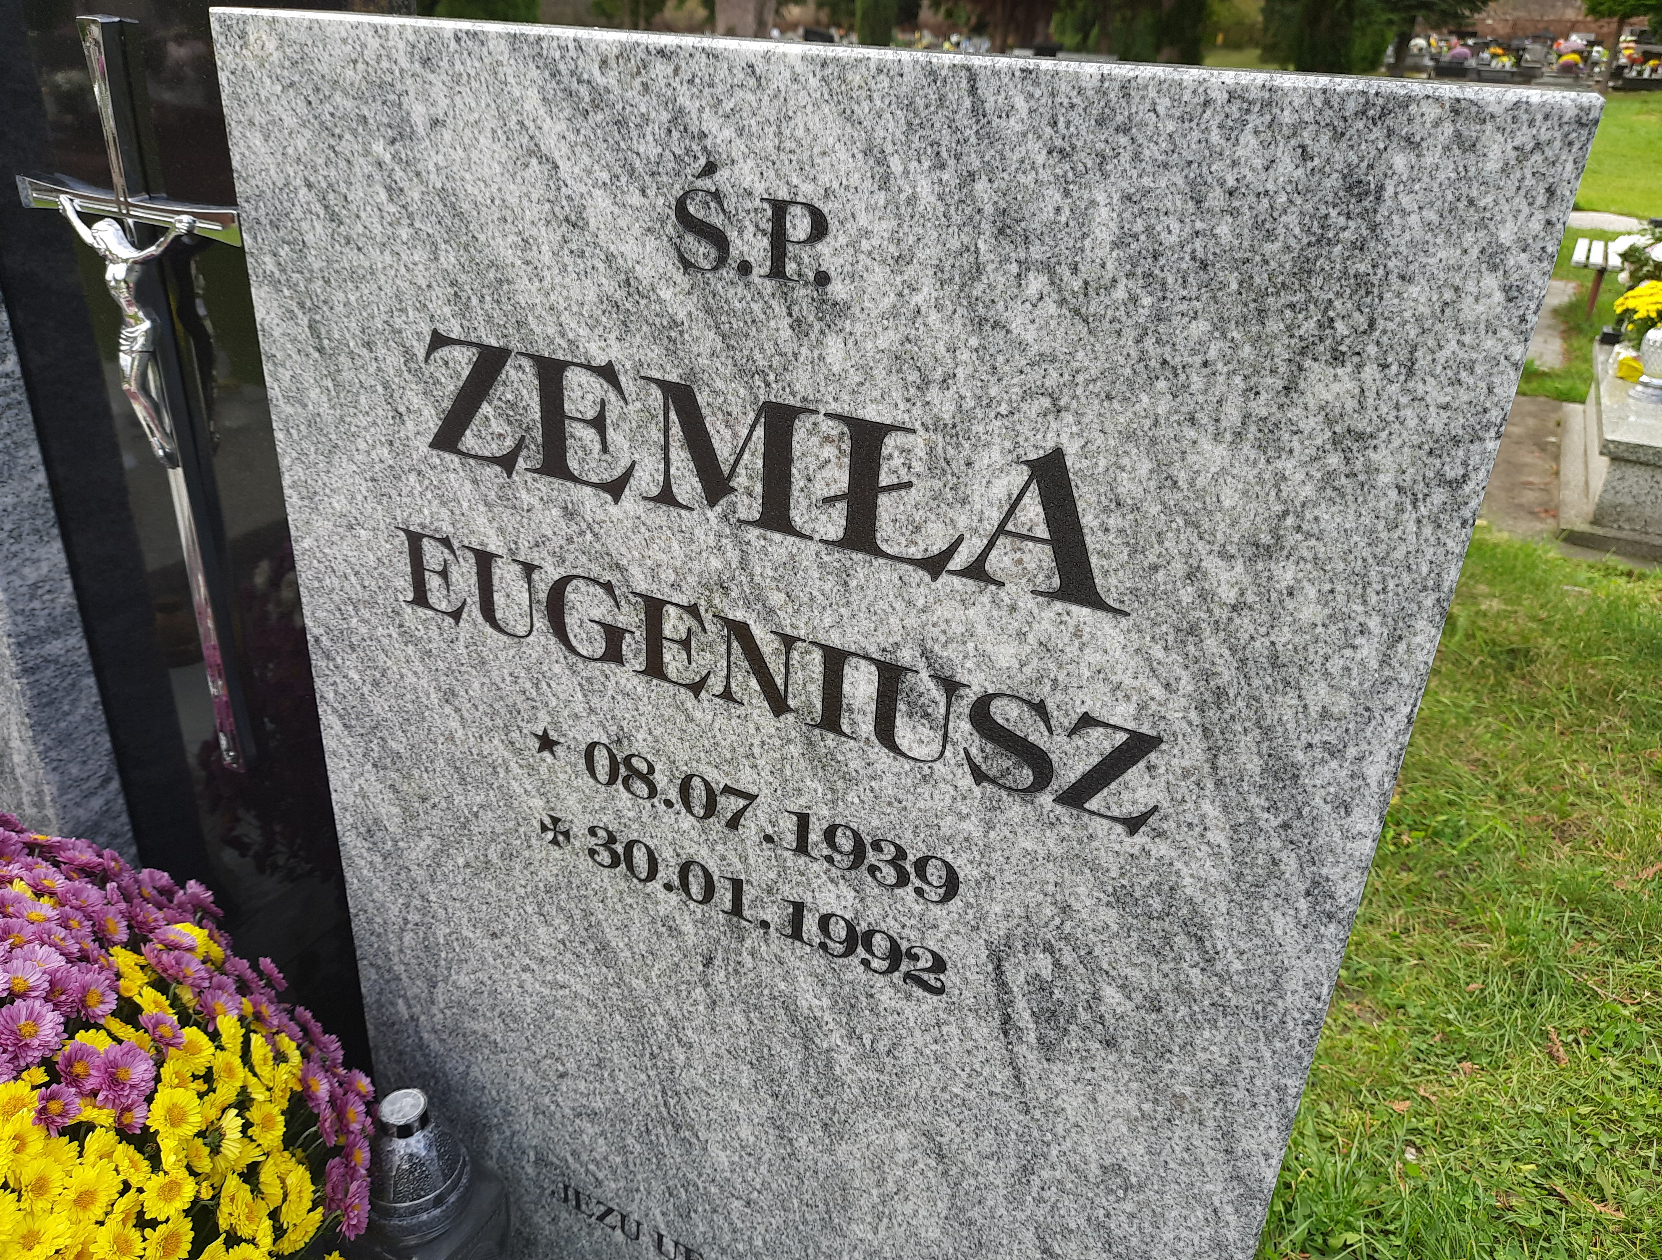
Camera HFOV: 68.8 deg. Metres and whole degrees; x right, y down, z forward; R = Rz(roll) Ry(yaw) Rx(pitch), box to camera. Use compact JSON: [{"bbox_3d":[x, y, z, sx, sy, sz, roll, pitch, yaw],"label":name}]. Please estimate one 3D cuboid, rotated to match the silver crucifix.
[{"bbox_3d":[-0.491,-0.135,0.888,0.221,0.560,0.040,15,28,23],"label":"silver crucifix"}]

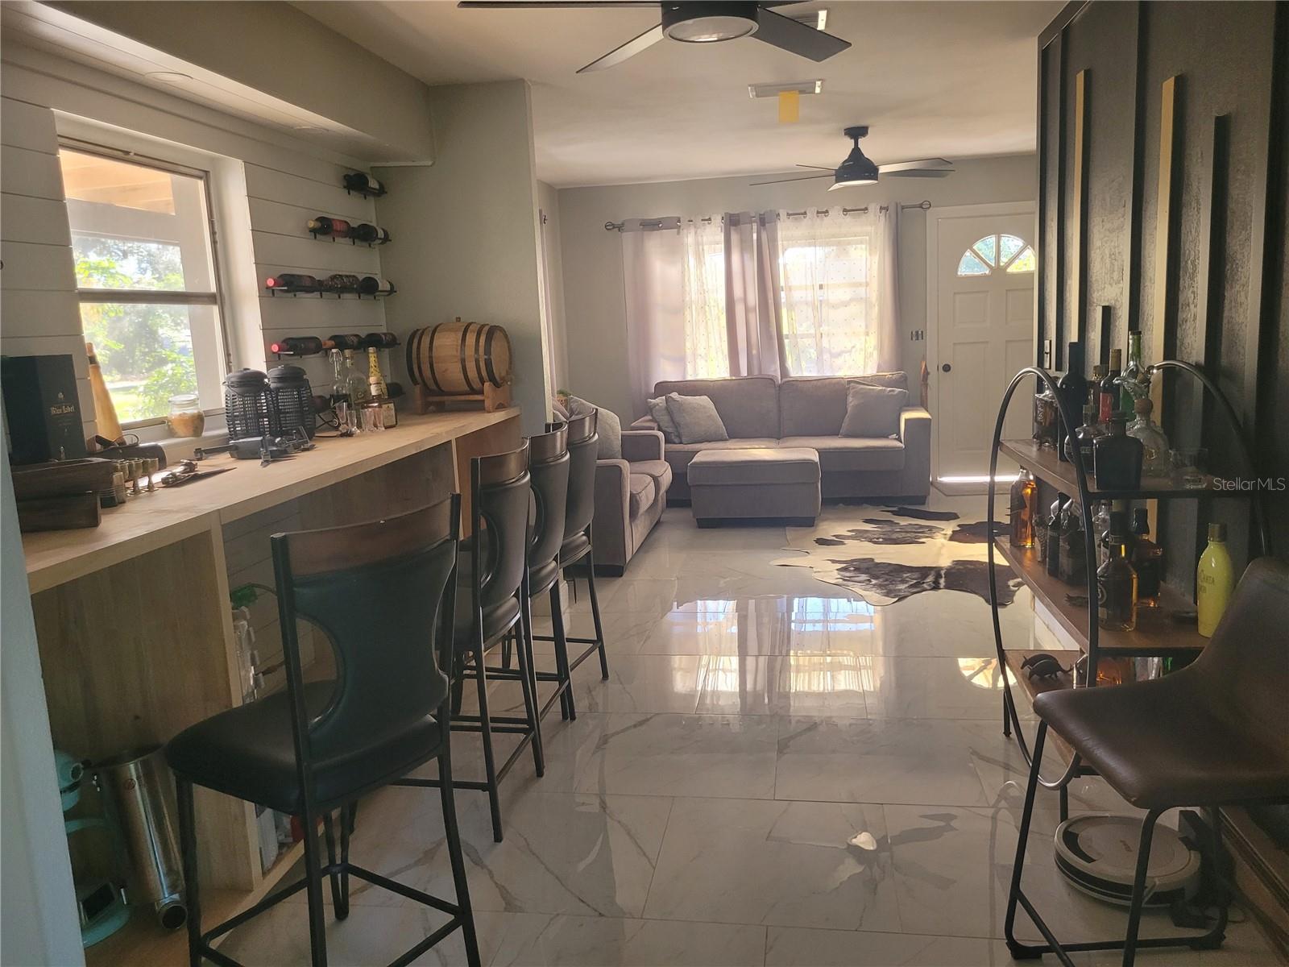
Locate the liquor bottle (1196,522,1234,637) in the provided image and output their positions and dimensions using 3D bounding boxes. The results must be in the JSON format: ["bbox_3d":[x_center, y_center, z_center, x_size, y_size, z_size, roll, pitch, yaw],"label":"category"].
[{"bbox_3d":[1.300,0.216,2.203,0.080,0.258,0.080,-7,10,-22],"label":"liquor bottle"}]

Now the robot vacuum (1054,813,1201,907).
[{"bbox_3d":[1.182,0.921,2.382,0.318,0.080,0.318,-2,10,4],"label":"robot vacuum"}]

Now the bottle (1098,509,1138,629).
[{"bbox_3d":[1.127,0.205,2.295,0.090,0.278,0.092,-2,9,3],"label":"bottle"}]

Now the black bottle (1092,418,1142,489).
[{"bbox_3d":[1.134,-0.077,2.314,0.115,0.174,0.085,1,10,21],"label":"black bottle"}]

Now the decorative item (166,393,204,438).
[{"bbox_3d":[-1.490,-0.220,3.133,0.105,0.132,0.105,-1,10,9],"label":"decorative item"}]

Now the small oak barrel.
[{"bbox_3d":[-0.890,-0.621,4.682,0.435,0.362,0.335,-1,10,11],"label":"small oak barrel"}]

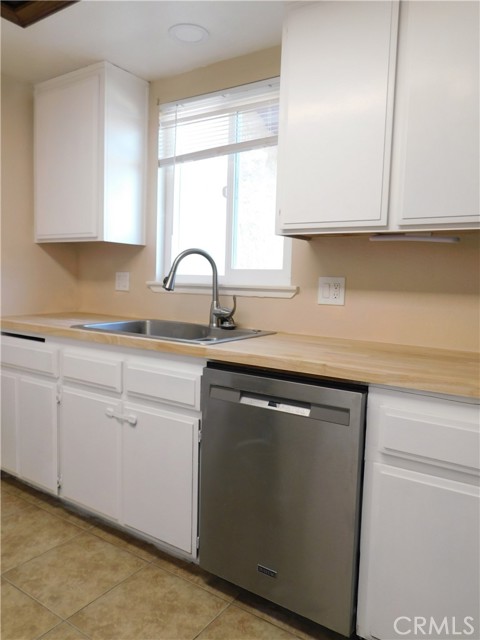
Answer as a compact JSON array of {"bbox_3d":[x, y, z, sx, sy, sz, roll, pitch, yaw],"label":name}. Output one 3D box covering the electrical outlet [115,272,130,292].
[{"bbox_3d":[-0.724,-0.234,2.829,0.118,0.116,0.010,5,6,34],"label":"electrical outlet"}]

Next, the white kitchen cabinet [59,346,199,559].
[{"bbox_3d":[-0.344,0.505,2.255,0.905,0.830,0.615,5,6,34],"label":"white kitchen cabinet"}]

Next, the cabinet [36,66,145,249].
[{"bbox_3d":[-0.883,-0.903,2.708,0.617,0.910,0.310,5,6,34],"label":"cabinet"}]

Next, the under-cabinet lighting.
[{"bbox_3d":[0.642,-0.300,1.711,0.325,0.030,0.050,5,6,34],"label":"under-cabinet lighting"}]

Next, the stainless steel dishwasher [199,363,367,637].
[{"bbox_3d":[0.279,0.566,1.829,0.606,0.830,0.615,5,6,34],"label":"stainless steel dishwasher"}]

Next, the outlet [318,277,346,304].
[{"bbox_3d":[0.405,-0.129,2.067,0.120,0.121,0.010,5,6,34],"label":"outlet"}]

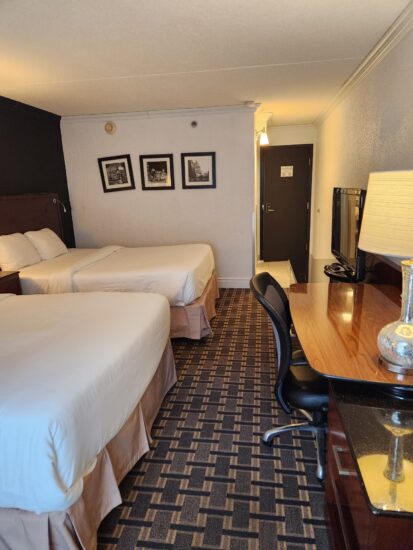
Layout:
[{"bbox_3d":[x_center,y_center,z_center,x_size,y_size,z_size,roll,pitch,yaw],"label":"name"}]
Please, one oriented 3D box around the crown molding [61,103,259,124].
[{"bbox_3d":[-0.648,-2.102,4.793,2.700,0.085,0.080,0,14,9],"label":"crown molding"}]

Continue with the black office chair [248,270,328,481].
[{"bbox_3d":[0.603,0.474,1.954,0.680,0.970,0.580,2,14,15],"label":"black office chair"}]

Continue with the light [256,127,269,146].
[{"bbox_3d":[0.764,-1.895,4.988,0.180,0.240,0.120,0,14,9],"label":"light"}]

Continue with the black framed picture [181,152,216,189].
[{"bbox_3d":[-0.097,-1.393,4.907,0.463,0.463,0.028,0,14,9],"label":"black framed picture"}]

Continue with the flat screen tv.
[{"bbox_3d":[1.097,-0.360,2.792,0.095,0.590,0.930,0,14,9],"label":"flat screen tv"}]

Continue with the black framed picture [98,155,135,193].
[{"bbox_3d":[-1.236,-1.400,5.083,0.463,0.463,0.028,-5,13,10],"label":"black framed picture"}]

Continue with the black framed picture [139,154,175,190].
[{"bbox_3d":[-0.663,-1.394,4.995,0.463,0.463,0.028,-1,14,9],"label":"black framed picture"}]

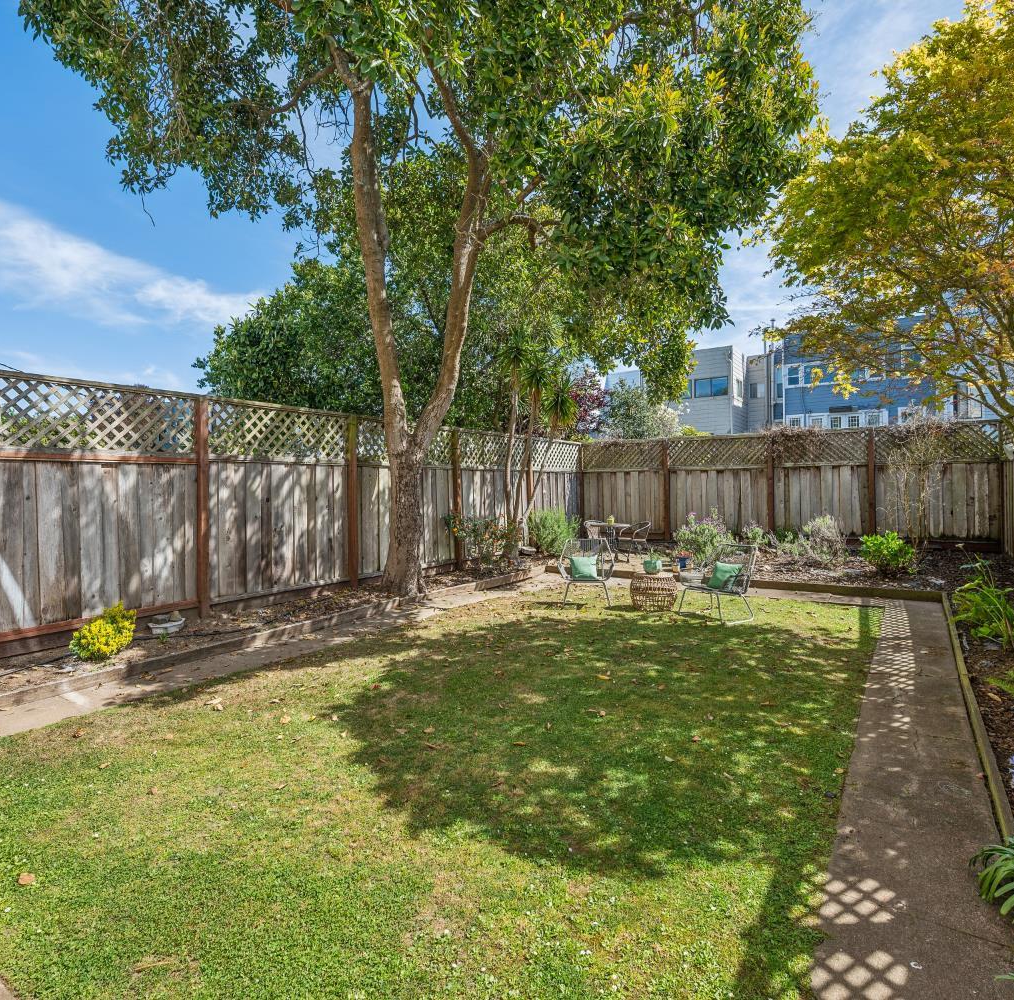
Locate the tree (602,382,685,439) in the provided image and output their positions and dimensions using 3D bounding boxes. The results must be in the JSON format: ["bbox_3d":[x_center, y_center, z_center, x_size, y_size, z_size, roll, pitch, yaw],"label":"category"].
[{"bbox_3d":[4.641,-1.473,19.958,2.800,4.900,2.800,0,1,13],"label":"tree"}]

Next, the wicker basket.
[{"bbox_3d":[1.753,1.079,6.976,0.560,0.410,0.560,0,1,0],"label":"wicker basket"}]

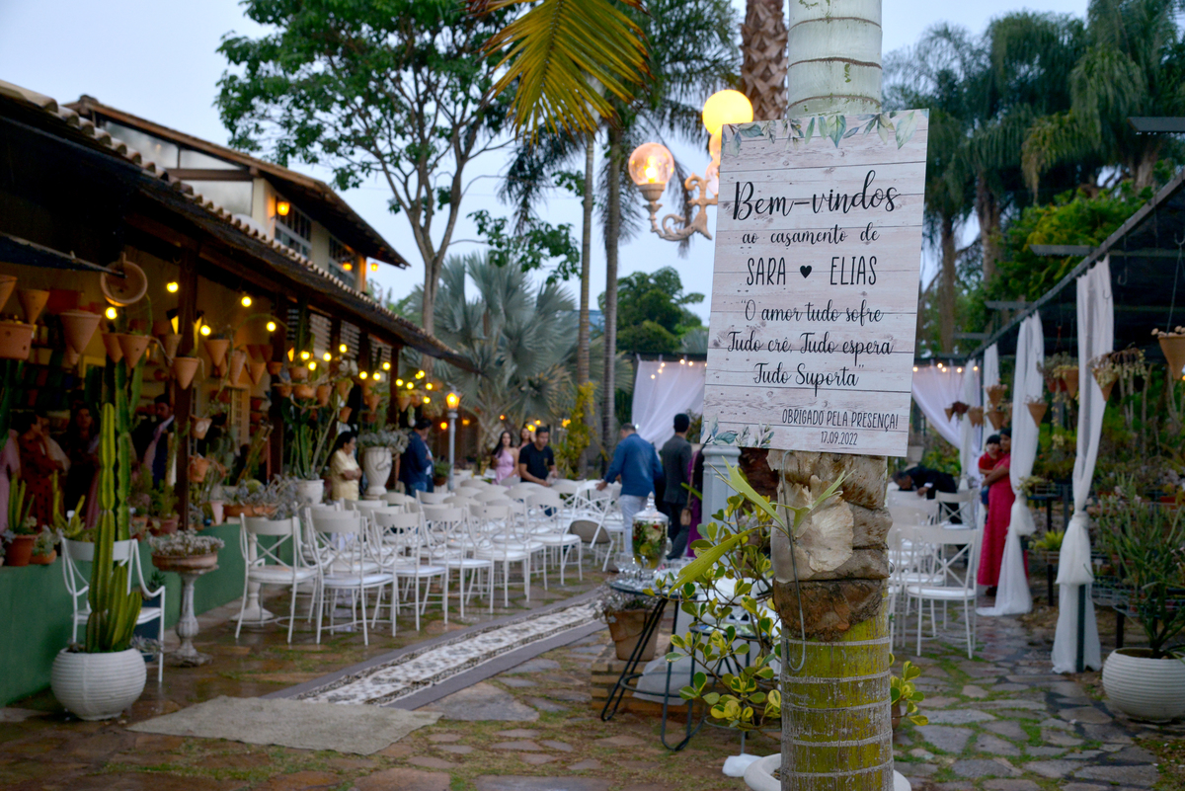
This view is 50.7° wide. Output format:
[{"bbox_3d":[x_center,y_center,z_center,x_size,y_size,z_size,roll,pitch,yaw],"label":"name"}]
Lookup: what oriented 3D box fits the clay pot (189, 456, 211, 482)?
[{"bbox_3d":[-3.074,0.580,9.800,0.190,0.200,0.190,2,-3,-6],"label":"clay pot"}]

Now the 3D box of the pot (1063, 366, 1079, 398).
[{"bbox_3d":[3.456,-0.092,9.000,0.160,0.220,0.160,1,-2,0],"label":"pot"}]

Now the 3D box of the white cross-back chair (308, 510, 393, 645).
[{"bbox_3d":[-1.693,1.289,8.889,0.490,0.890,0.480,0,-2,10],"label":"white cross-back chair"}]

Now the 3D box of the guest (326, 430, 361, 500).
[{"bbox_3d":[-2.498,1.105,12.478,0.360,1.500,0.460,1,-2,18],"label":"guest"}]

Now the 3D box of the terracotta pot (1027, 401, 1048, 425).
[{"bbox_3d":[3.844,0.162,10.800,0.165,0.200,0.165,1,-3,11],"label":"terracotta pot"}]

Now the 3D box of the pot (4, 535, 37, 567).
[{"bbox_3d":[-3.247,0.885,7.100,0.180,0.185,0.180,1,-2,0],"label":"pot"}]

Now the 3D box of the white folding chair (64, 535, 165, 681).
[{"bbox_3d":[-2.648,1.212,6.953,0.450,0.880,0.510,1,-2,-2],"label":"white folding chair"}]

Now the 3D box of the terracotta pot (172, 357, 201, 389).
[{"bbox_3d":[-3.118,-0.174,9.600,0.215,0.260,0.215,1,-2,0],"label":"terracotta pot"}]

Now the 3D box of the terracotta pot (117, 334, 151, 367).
[{"bbox_3d":[-2.939,-0.284,8.000,0.220,0.220,0.220,1,-2,0],"label":"terracotta pot"}]

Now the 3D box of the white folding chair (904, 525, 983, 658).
[{"bbox_3d":[2.461,1.363,8.804,0.490,0.890,0.480,0,-2,8],"label":"white folding chair"}]

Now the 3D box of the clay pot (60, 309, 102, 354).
[{"bbox_3d":[-2.905,-0.361,7.100,0.240,0.260,0.240,1,-2,0],"label":"clay pot"}]

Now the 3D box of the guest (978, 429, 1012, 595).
[{"bbox_3d":[3.938,1.121,12.121,0.460,1.600,0.480,1,-2,-24],"label":"guest"}]

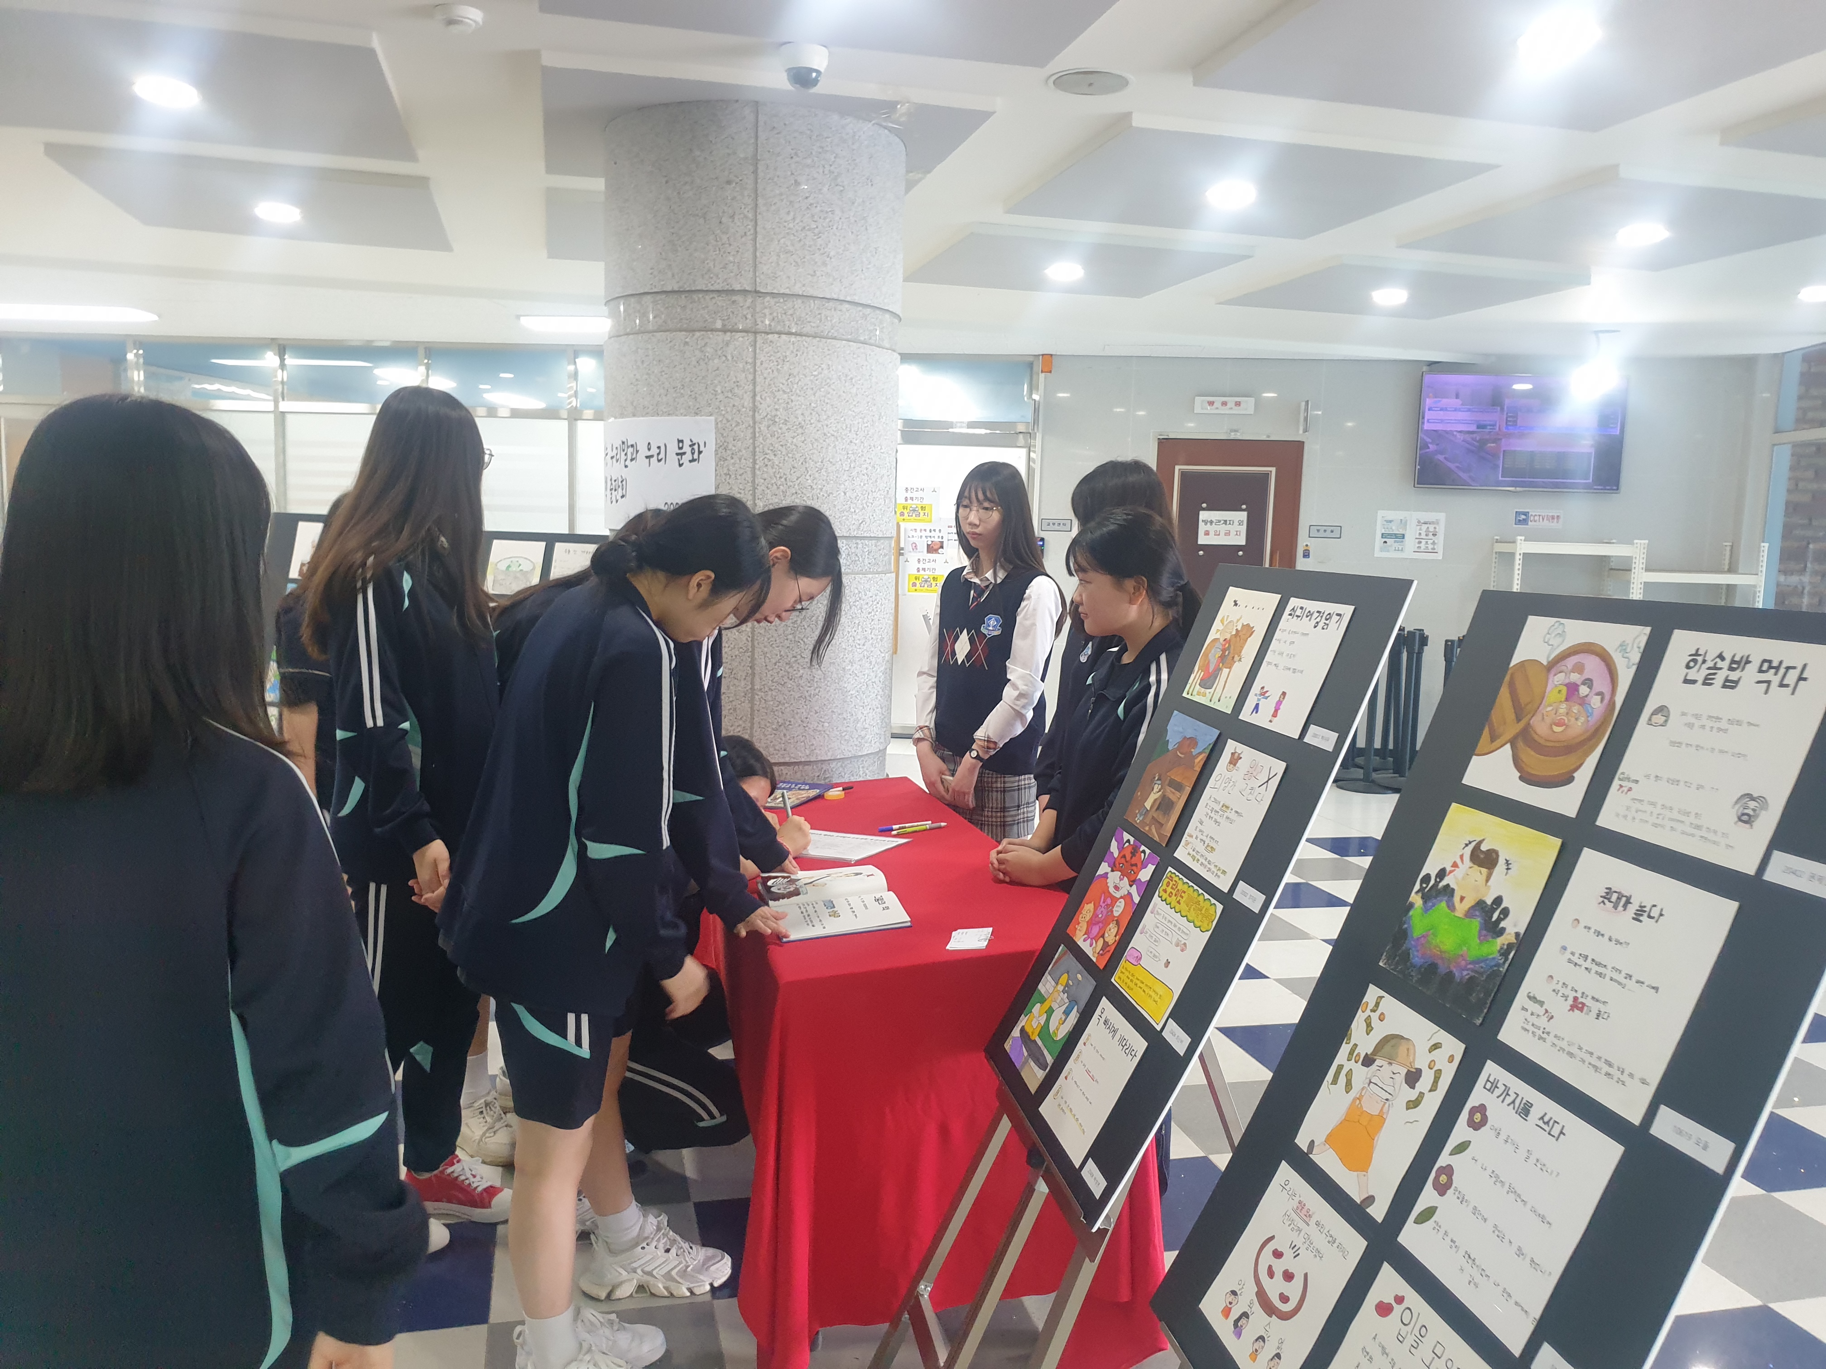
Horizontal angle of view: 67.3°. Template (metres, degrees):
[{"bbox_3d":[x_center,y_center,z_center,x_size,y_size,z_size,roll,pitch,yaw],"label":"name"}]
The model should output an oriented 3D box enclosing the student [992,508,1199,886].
[{"bbox_3d":[0.390,0.388,2.836,0.480,1.520,0.430,0,6,-16],"label":"student"}]

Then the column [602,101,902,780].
[{"bbox_3d":[-0.527,-0.387,4.498,0.940,2.660,0.940,1,6,-7],"label":"column"}]

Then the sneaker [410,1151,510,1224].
[{"bbox_3d":[-0.945,1.056,2.895,0.260,0.110,0.100,3,6,9],"label":"sneaker"}]

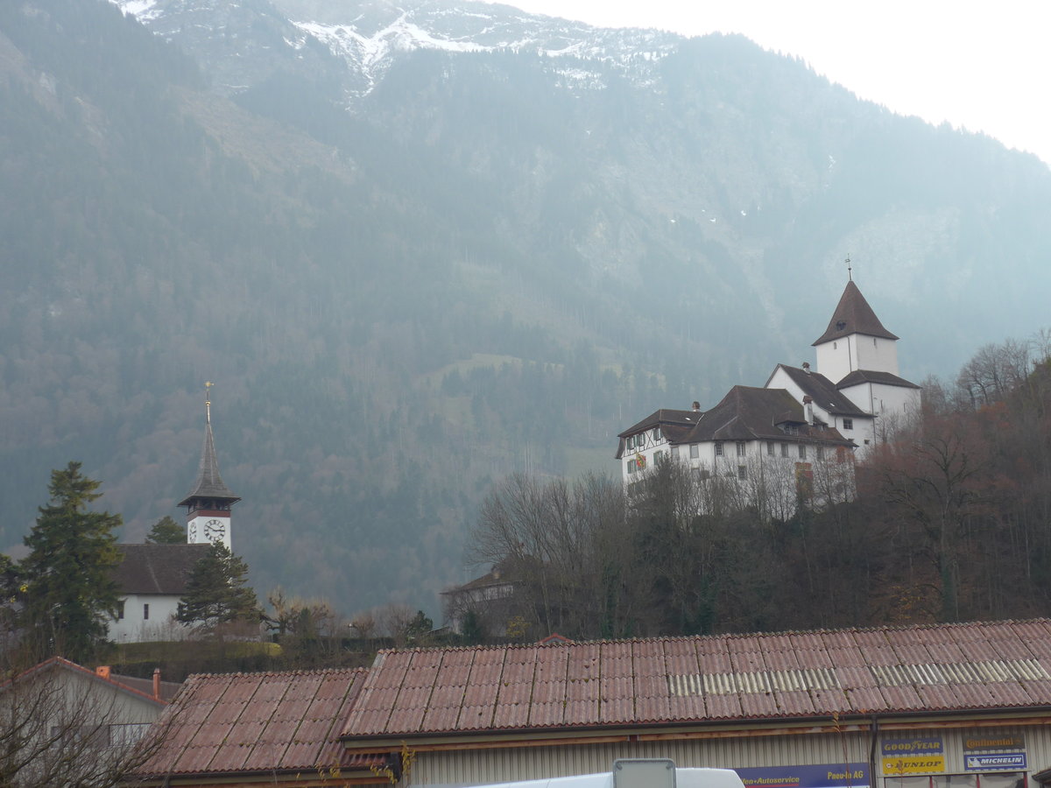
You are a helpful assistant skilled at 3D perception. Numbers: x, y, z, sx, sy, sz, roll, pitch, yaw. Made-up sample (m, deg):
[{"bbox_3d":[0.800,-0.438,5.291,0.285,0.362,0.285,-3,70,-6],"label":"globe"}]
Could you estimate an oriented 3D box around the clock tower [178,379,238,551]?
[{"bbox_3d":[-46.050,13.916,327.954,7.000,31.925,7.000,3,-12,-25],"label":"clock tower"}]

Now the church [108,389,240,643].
[{"bbox_3d":[-52.072,17.910,327.000,20.000,38.000,13.000,3,-12,-25],"label":"church"}]

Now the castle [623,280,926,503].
[{"bbox_3d":[37.998,0.341,350.000,31.000,36.000,33.000,5,-13,-32],"label":"castle"}]

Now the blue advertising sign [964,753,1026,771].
[{"bbox_3d":[11.494,8.988,54.900,1.510,0.380,0.030,-3,-11,7],"label":"blue advertising sign"}]

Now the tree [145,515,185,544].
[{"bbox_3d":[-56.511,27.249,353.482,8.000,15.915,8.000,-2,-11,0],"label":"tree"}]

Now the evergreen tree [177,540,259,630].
[{"bbox_3d":[-42.398,26.814,310.818,11.000,12.391,11.000,-2,-11,0],"label":"evergreen tree"}]

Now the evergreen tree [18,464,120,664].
[{"bbox_3d":[-60.149,22.505,297.499,12.500,26.213,12.500,-2,-11,0],"label":"evergreen tree"}]

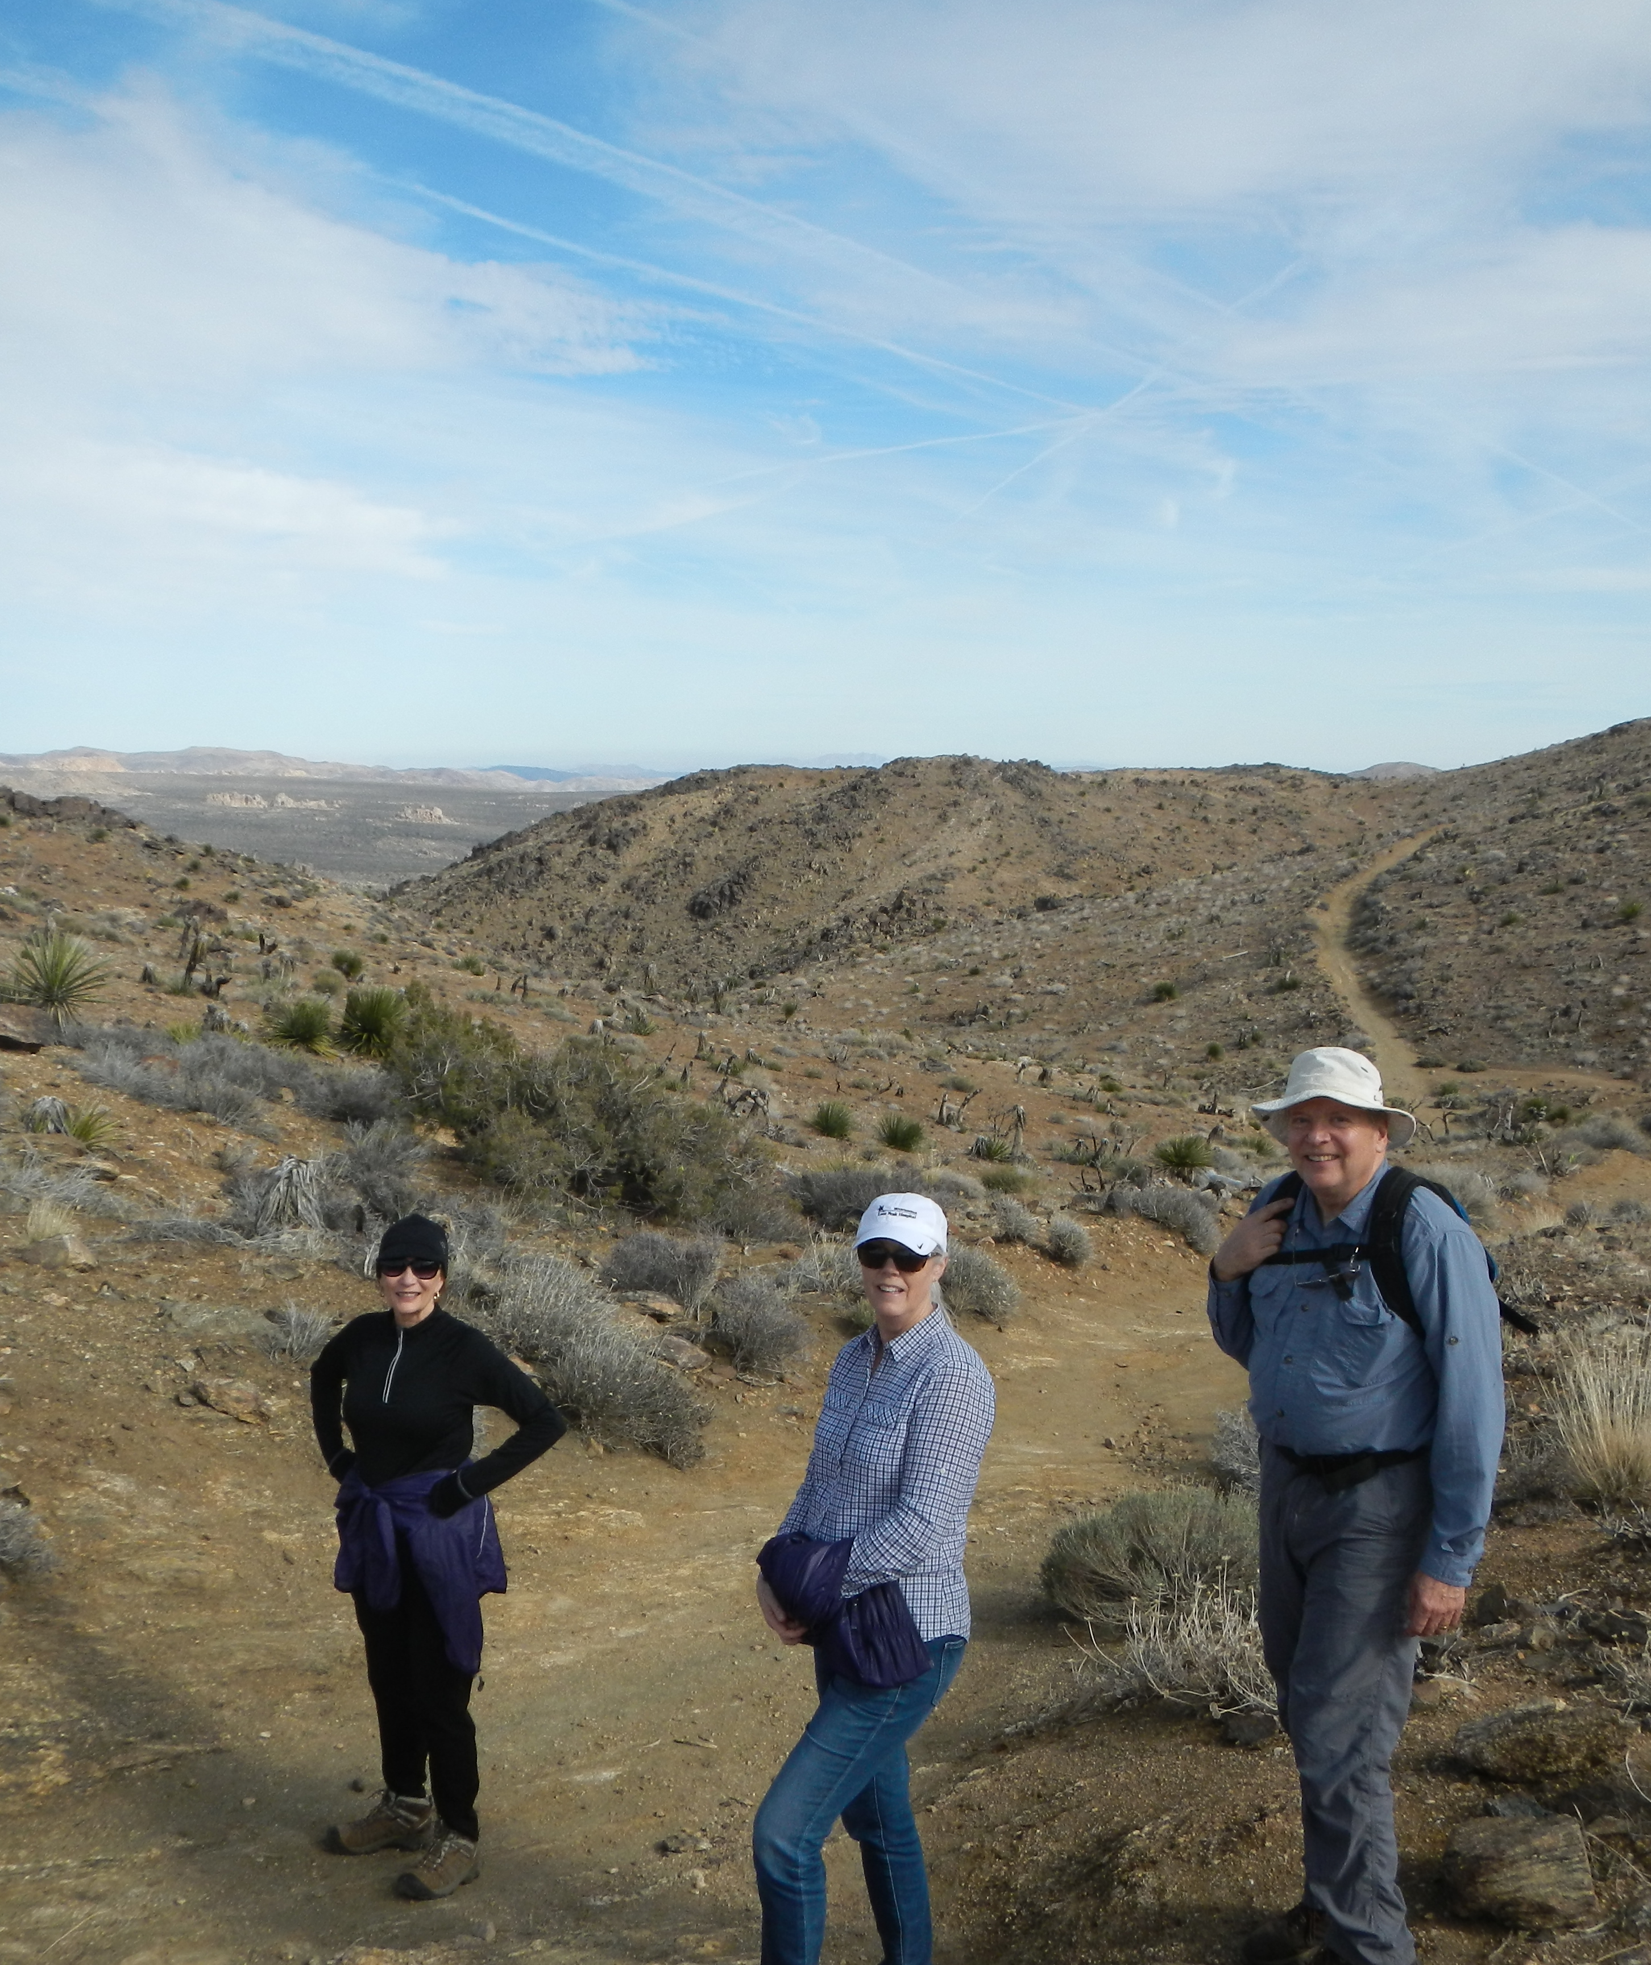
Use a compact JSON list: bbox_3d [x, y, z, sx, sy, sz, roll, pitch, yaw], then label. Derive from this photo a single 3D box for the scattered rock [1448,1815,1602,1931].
[{"bbox_3d":[1.410,1.798,4.300,0.310,0.160,0.250,2,6,18],"label":"scattered rock"}]

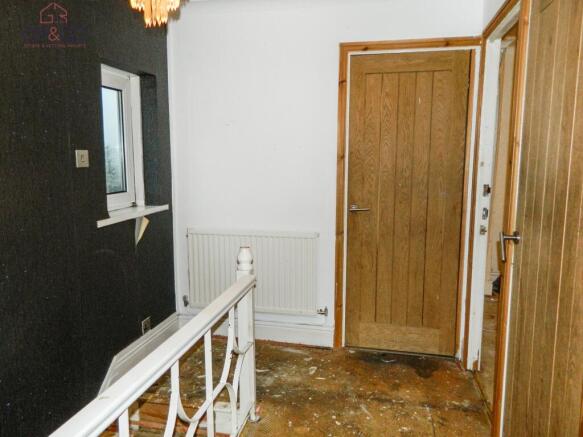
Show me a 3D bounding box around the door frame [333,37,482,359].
[{"bbox_3d":[0.735,-0.091,2.788,0.857,2.055,0.105,2,8,13],"label":"door frame"}]

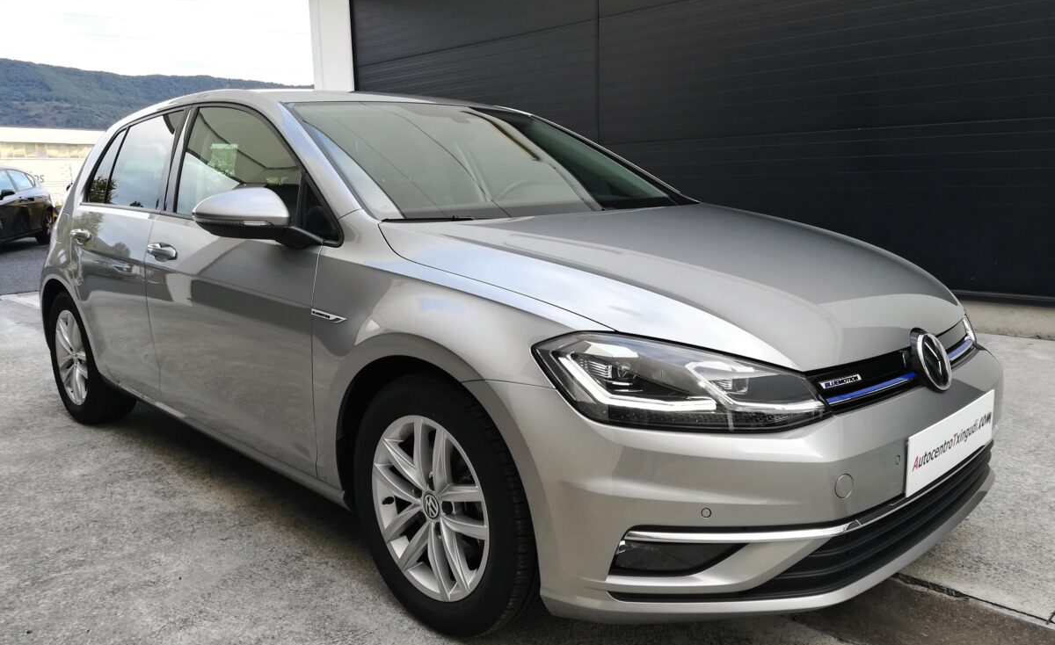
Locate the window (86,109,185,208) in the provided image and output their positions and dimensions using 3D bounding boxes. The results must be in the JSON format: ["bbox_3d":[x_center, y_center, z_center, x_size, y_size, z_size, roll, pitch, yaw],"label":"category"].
[{"bbox_3d":[-1.542,-0.630,3.126,0.820,0.386,0.050,8,-9,43],"label":"window"}]

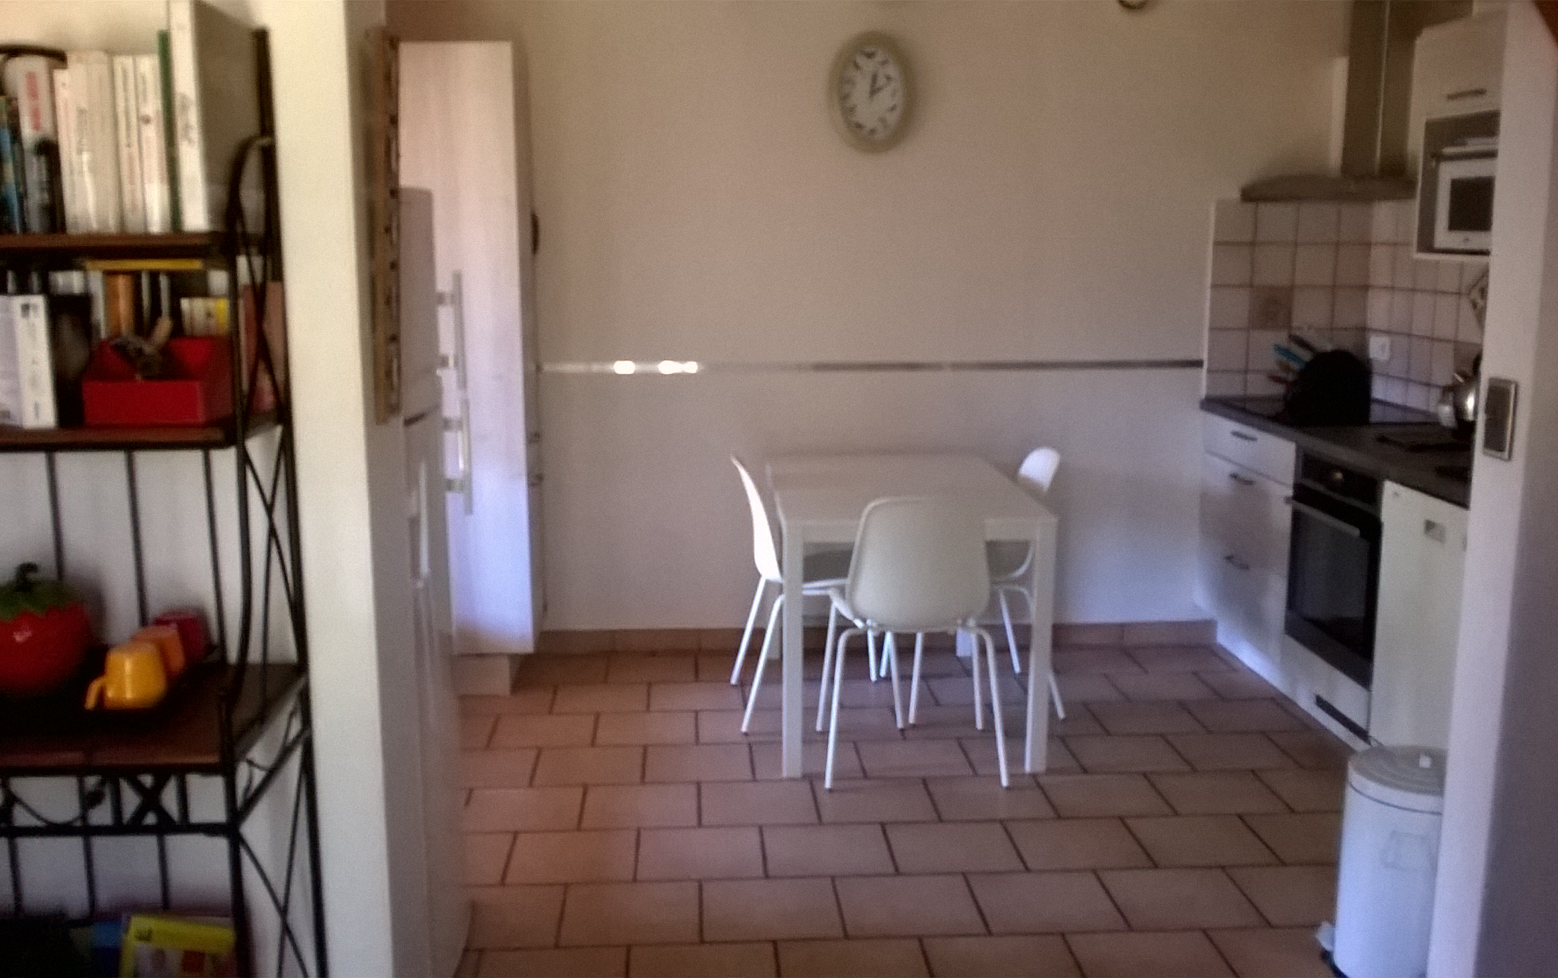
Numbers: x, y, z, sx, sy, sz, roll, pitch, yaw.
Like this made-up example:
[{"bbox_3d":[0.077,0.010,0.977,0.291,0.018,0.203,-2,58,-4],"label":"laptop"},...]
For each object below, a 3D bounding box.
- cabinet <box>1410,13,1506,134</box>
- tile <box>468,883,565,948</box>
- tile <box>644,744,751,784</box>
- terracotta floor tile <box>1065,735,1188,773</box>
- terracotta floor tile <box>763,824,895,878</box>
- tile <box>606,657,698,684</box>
[{"bbox_3d":[2.033,-1.140,3.842,0.376,0.255,0.580,-1,10,-3],"label":"cabinet"},{"bbox_3d":[-0.655,0.979,3.259,0.310,0.012,0.308,-1,10,-3],"label":"tile"},{"bbox_3d":[-0.232,0.803,4.161,0.302,0.012,0.302,-1,10,-3],"label":"tile"},{"bbox_3d":[1.028,0.790,4.235,0.302,0.012,0.302,-1,10,-3],"label":"terracotta floor tile"},{"bbox_3d":[0.120,0.904,3.567,0.302,0.012,0.302,-1,10,-3],"label":"terracotta floor tile"},{"bbox_3d":[-0.446,0.647,5.082,0.309,0.012,0.304,-1,10,-3],"label":"tile"}]

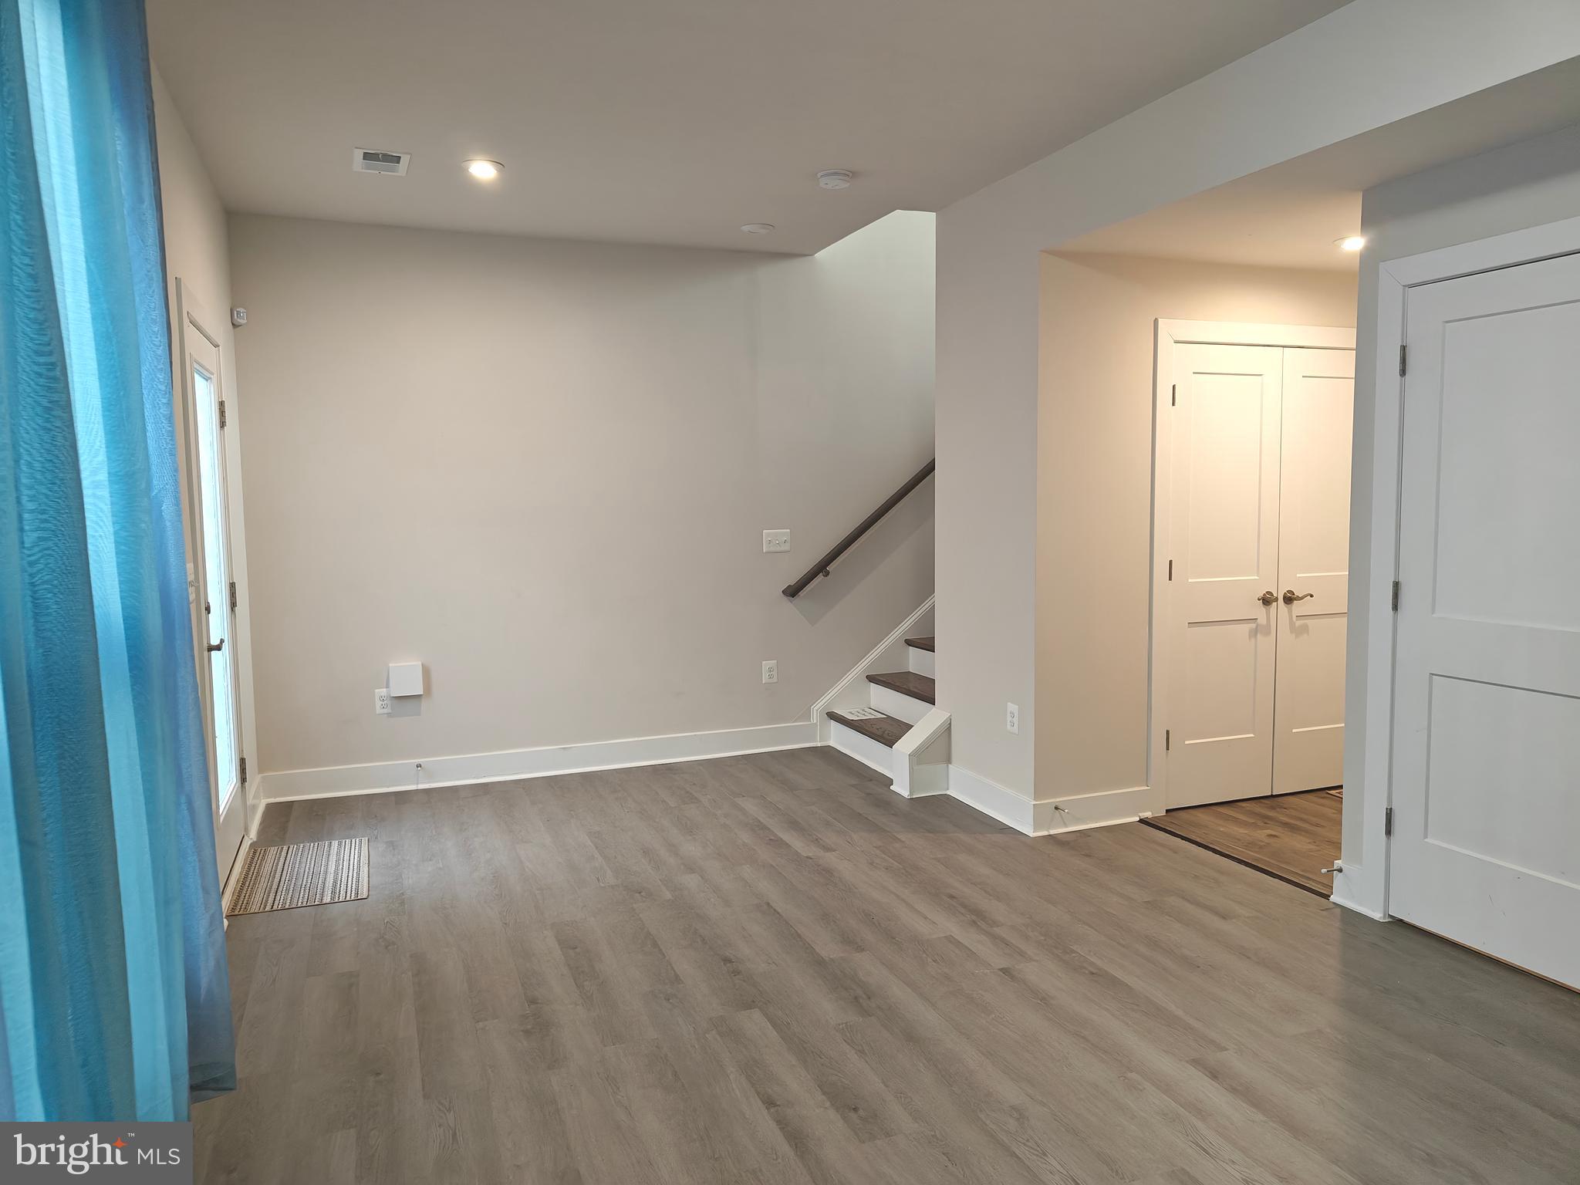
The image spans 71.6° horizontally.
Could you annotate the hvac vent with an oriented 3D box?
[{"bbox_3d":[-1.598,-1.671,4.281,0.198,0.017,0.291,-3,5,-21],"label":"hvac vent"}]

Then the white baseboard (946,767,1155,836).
[{"bbox_3d":[1.172,0.900,4.982,0.640,0.141,0.715,-3,5,-21],"label":"white baseboard"}]

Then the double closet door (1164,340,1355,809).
[{"bbox_3d":[2.209,-0.078,4.981,1.191,2.038,0.047,-3,5,-21],"label":"double closet door"}]

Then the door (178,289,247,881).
[{"bbox_3d":[-2.186,0.050,4.120,0.054,2.033,0.920,-3,5,-21],"label":"door"}]

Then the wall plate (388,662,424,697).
[{"bbox_3d":[-1.894,0.432,5.409,0.154,0.157,0.040,-3,5,-21],"label":"wall plate"}]

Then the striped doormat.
[{"bbox_3d":[-1.872,1.077,4.231,0.460,0.010,0.780,-3,5,-21],"label":"striped doormat"}]

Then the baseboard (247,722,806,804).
[{"bbox_3d":[-1.184,0.872,5.725,2.856,0.139,0.025,-3,5,-21],"label":"baseboard"}]

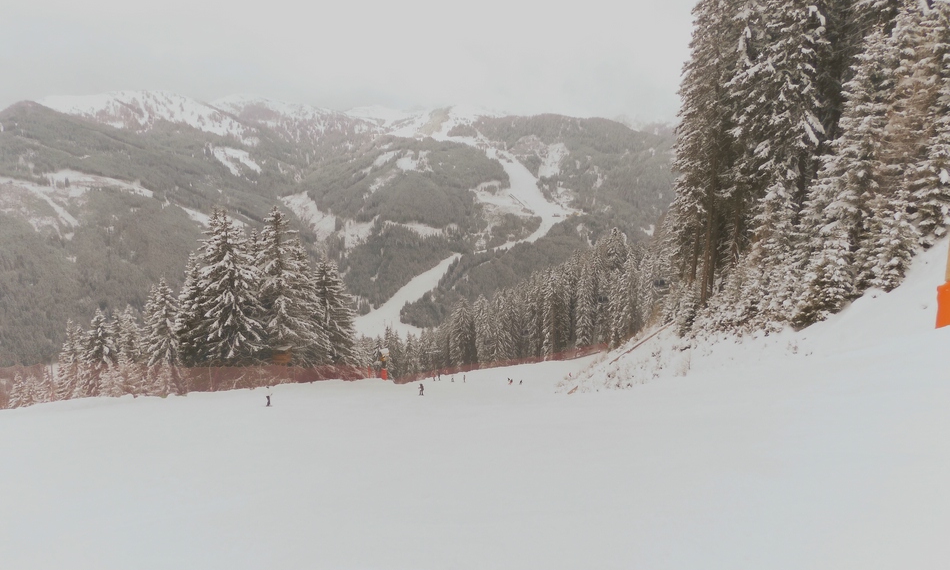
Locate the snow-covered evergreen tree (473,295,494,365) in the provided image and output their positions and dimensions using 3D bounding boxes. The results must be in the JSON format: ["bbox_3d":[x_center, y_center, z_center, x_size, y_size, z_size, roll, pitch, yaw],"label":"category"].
[{"bbox_3d":[2.318,13.068,179.543,6.540,20.900,6.540,-1,12,0],"label":"snow-covered evergreen tree"}]

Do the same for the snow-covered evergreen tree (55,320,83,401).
[{"bbox_3d":[-28.231,5.281,45.741,1.940,5.950,1.940,-1,12,0],"label":"snow-covered evergreen tree"}]

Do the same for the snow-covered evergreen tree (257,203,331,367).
[{"bbox_3d":[-21.363,1.017,77.143,8.430,20.130,8.430,-1,12,0],"label":"snow-covered evergreen tree"}]

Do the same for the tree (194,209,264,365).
[{"bbox_3d":[-27.243,1.187,73.130,7.770,19.090,7.770,-1,12,0],"label":"tree"}]

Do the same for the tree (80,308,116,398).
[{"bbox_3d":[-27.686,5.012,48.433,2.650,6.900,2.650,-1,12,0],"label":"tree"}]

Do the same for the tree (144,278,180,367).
[{"bbox_3d":[-26.955,4.091,56.817,3.280,9.650,3.280,-1,12,0],"label":"tree"}]

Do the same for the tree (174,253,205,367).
[{"bbox_3d":[-30.023,3.468,69.765,3.810,13.760,3.810,-1,12,0],"label":"tree"}]

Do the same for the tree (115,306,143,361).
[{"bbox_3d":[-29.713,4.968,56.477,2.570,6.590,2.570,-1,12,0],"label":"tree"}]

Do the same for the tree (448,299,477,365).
[{"bbox_3d":[-3.311,12.961,174.518,7.420,19.770,7.420,-1,12,0],"label":"tree"}]

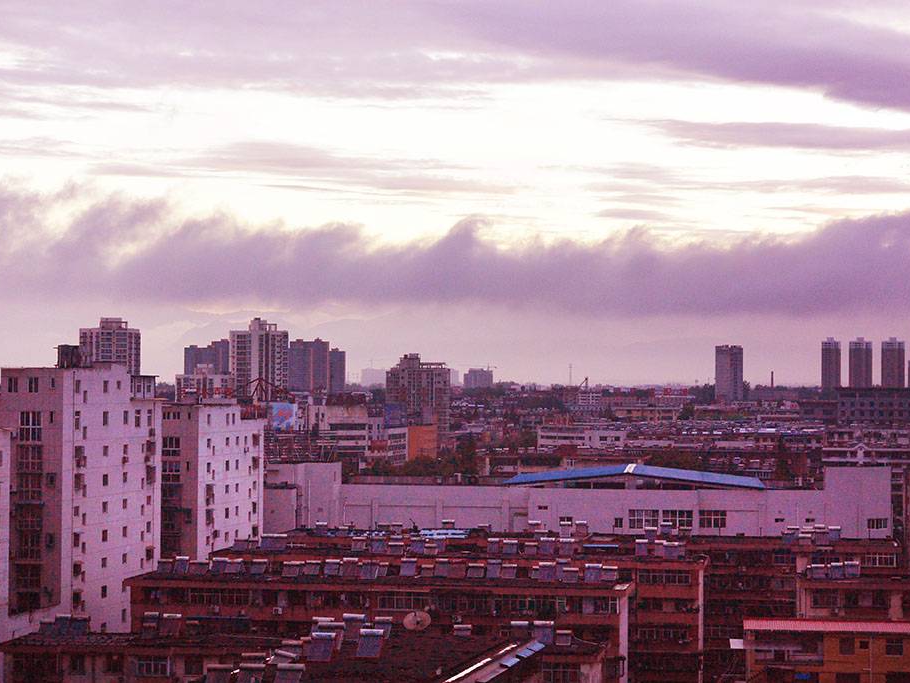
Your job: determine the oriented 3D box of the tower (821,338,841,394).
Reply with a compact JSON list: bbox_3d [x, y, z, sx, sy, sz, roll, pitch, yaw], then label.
[{"bbox_3d":[485.610,40.900,2970.000,24.130,90.530,20.000,0,-1,12],"label":"tower"}]

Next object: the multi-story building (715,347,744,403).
[{"bbox_3d":[227.420,32.930,1909.000,21.540,58.950,18.000,0,-1,12],"label":"multi-story building"}]

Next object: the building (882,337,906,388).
[{"bbox_3d":[572.880,41.590,3011.000,30.520,91.990,22.000,0,-1,12],"label":"building"}]

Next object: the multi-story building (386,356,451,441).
[{"bbox_3d":[-14.980,24.900,939.000,22.580,39.230,18.000,0,-1,12],"label":"multi-story building"}]

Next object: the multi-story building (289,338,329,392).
[{"bbox_3d":[-182.740,38.610,2889.000,46.230,81.970,18.000,0,-1,12],"label":"multi-story building"}]

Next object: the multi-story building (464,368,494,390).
[{"bbox_3d":[42.830,76.200,4200.000,50.000,52.100,20.000,0,-1,14],"label":"multi-story building"}]

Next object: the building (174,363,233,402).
[{"bbox_3d":[-134.270,31.190,1237.500,28.220,37.980,15.000,0,-1,12],"label":"building"}]

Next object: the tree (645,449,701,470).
[{"bbox_3d":[55.250,34.810,580.000,14.500,15.500,13.000,0,-1,14],"label":"tree"}]

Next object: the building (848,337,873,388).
[{"bbox_3d":[501.550,38.150,2850.000,28.000,83.700,22.000,0,-1,14],"label":"building"}]

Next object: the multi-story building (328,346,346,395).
[{"bbox_3d":[-148.950,44.590,2908.500,17.610,71.290,17.000,0,-1,12],"label":"multi-story building"}]

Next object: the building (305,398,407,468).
[{"bbox_3d":[-29.620,31.610,700.000,26.000,25.900,21.000,0,-1,14],"label":"building"}]

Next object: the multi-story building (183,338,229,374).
[{"bbox_3d":[-296.580,37.680,2750.000,52.000,81.300,18.000,0,-1,14],"label":"multi-story building"}]

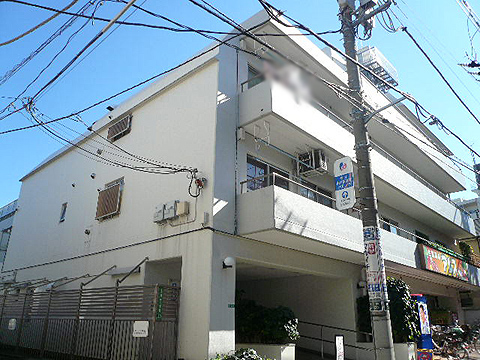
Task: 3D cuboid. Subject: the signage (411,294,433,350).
[{"bbox_3d":[5.246,4.146,11.313,0.300,1.440,0.900,-17,-27,40],"label":"signage"}]

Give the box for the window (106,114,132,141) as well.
[{"bbox_3d":[-3.968,-1.707,12.756,1.150,0.590,0.220,-17,-27,40],"label":"window"}]

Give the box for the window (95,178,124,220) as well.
[{"bbox_3d":[-3.998,0.577,11.913,1.130,1.240,0.220,-17,-27,40],"label":"window"}]

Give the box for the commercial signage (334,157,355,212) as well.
[{"bbox_3d":[2.308,0.061,8.571,0.430,1.190,0.070,-17,-27,40],"label":"commercial signage"}]

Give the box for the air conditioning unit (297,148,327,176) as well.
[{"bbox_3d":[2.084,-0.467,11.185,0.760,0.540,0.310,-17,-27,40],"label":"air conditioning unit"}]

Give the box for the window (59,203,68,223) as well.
[{"bbox_3d":[-6.476,1.191,14.315,0.320,0.720,0.100,-17,-27,40],"label":"window"}]

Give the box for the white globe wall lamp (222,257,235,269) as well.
[{"bbox_3d":[-0.254,1.776,8.329,0.270,0.280,0.210,-17,-27,40],"label":"white globe wall lamp"}]

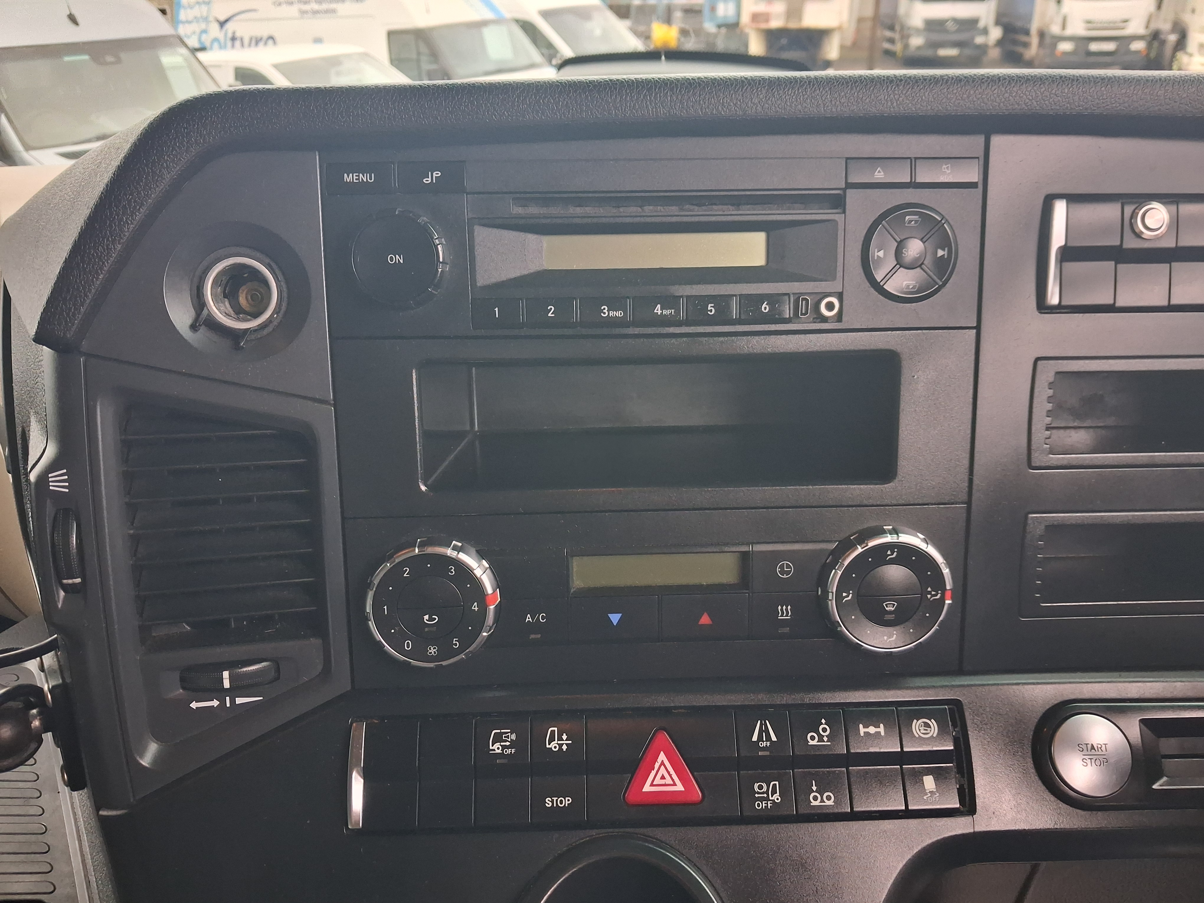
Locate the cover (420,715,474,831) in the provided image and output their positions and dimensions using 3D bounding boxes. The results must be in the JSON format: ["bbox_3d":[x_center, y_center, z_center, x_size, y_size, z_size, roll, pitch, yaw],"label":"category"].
[{"bbox_3d":[-0.060,0.125,0.368,0.021,0.040,0.012,-1,-15,-3],"label":"cover"}]

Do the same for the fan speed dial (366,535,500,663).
[{"bbox_3d":[-0.063,0.057,0.355,0.047,0.047,0.014,-1,8,-2],"label":"fan speed dial"}]

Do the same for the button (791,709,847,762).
[{"bbox_3d":[0.086,0.114,0.378,0.021,0.019,0.011,-1,-15,-3],"label":"button"}]

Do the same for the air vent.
[{"bbox_3d":[-0.148,0.027,0.372,0.070,0.091,0.025,-3,9,-12],"label":"air vent"}]

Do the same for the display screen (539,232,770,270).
[{"bbox_3d":[0.020,-0.076,0.356,0.085,0.013,0.005,-1,8,-2],"label":"display screen"}]

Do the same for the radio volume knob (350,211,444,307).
[{"bbox_3d":[-0.073,-0.069,0.336,0.033,0.033,0.013,-1,8,-2],"label":"radio volume knob"}]

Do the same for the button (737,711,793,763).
[{"bbox_3d":[0.064,0.114,0.377,0.021,0.019,0.011,-1,-15,-3],"label":"button"}]

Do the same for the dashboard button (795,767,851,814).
[{"bbox_3d":[0.084,0.130,0.362,0.021,0.016,0.008,-1,-15,-1],"label":"dashboard button"}]

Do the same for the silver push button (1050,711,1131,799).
[{"bbox_3d":[0.194,0.122,0.378,0.033,0.033,0.010,-1,-16,-2],"label":"silver push button"}]

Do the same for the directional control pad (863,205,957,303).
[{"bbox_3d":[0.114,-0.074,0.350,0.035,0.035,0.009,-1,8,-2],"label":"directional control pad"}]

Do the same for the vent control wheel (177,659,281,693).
[{"bbox_3d":[-0.146,0.088,0.371,0.037,0.009,0.014,0,8,-9],"label":"vent control wheel"}]

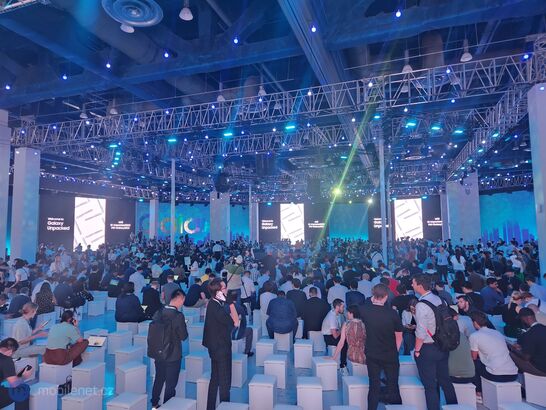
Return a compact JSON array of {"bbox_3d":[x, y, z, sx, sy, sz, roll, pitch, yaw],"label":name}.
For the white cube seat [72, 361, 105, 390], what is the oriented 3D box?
[{"bbox_3d":[-2.766,2.622,5.457,0.310,0.385,0.310,-2,-5,15],"label":"white cube seat"}]

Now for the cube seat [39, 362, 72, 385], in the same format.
[{"bbox_3d":[-3.459,2.741,5.796,0.320,0.410,0.320,-2,-5,16],"label":"cube seat"}]

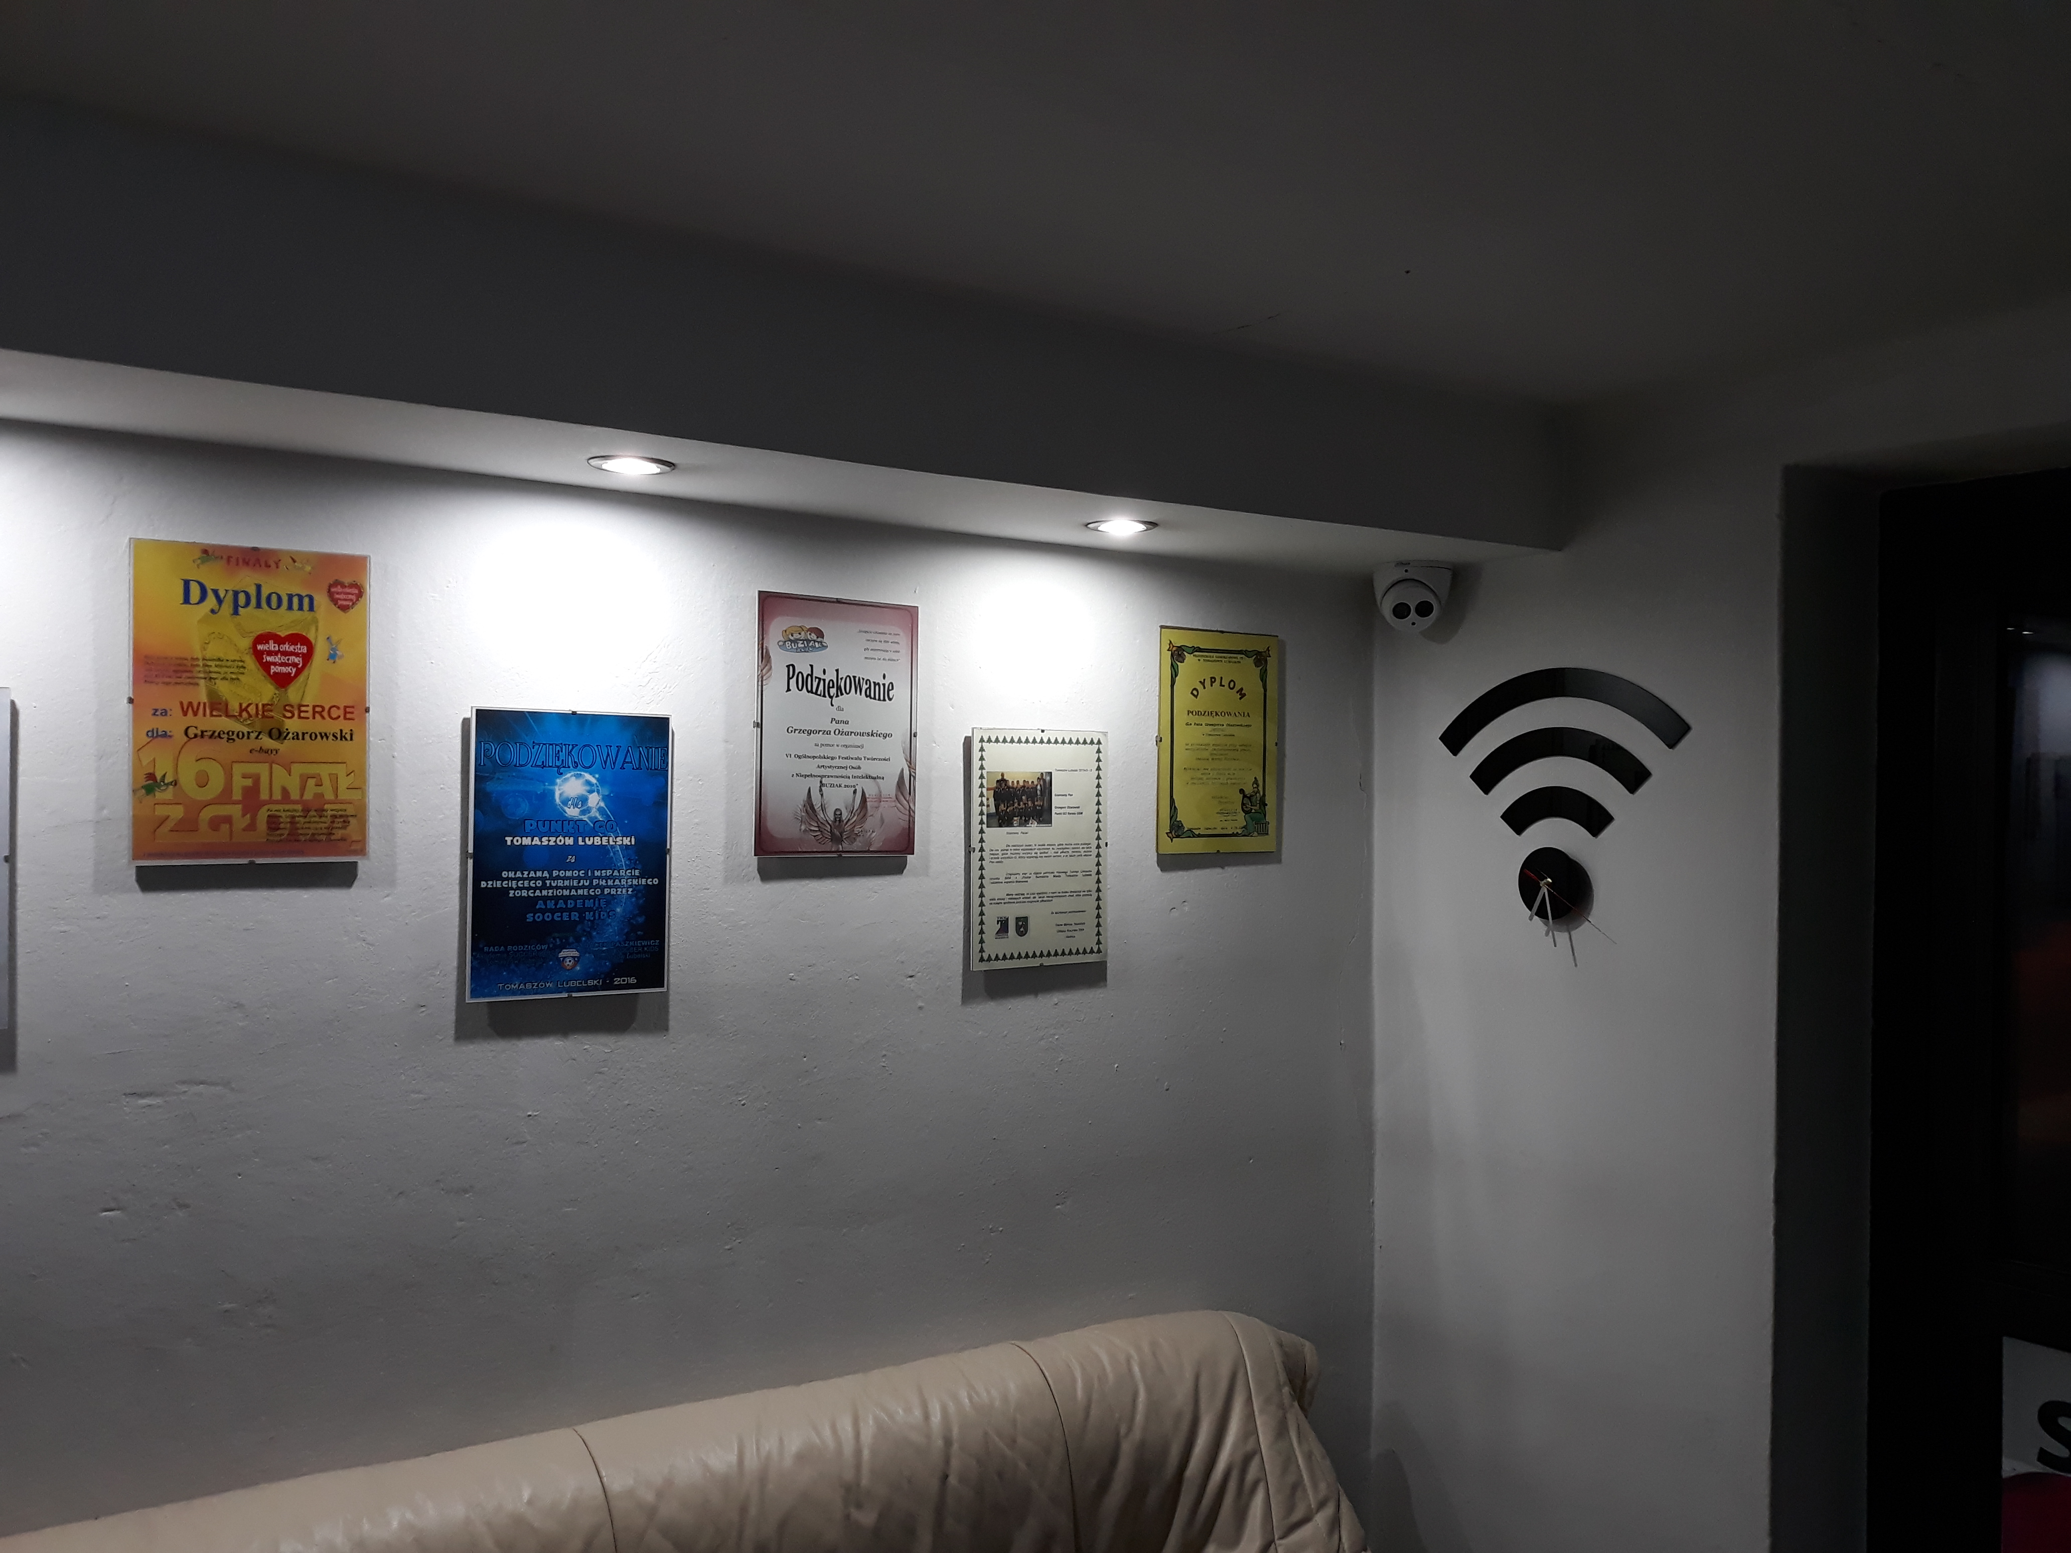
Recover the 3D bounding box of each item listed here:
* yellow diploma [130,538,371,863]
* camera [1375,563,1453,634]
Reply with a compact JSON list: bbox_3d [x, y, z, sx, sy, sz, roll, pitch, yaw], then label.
[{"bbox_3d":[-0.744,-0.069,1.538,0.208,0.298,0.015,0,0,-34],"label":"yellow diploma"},{"bbox_3d":[0.524,-0.244,2.245,0.112,0.100,0.112,0,0,10],"label":"camera"}]

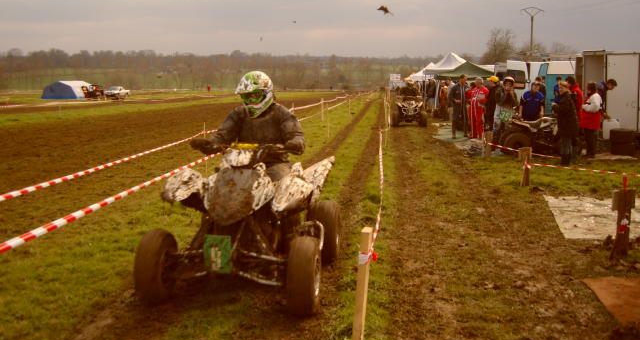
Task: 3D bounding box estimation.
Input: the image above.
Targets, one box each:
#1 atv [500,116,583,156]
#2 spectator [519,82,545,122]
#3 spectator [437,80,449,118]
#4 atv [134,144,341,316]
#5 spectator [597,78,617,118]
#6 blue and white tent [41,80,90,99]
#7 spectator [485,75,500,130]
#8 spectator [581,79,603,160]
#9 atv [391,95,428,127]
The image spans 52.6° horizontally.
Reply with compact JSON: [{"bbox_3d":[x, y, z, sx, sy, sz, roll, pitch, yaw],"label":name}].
[{"bbox_3d":[4.920,-0.899,14.402,1.750,1.080,1.130,-1,7,-7],"label":"atv"},{"bbox_3d":[5.010,-1.287,15.310,0.600,1.640,0.450,1,7,8],"label":"spectator"},{"bbox_3d":[5.395,-3.105,28.500,0.530,1.680,0.400,5,9,32],"label":"spectator"},{"bbox_3d":[-0.525,0.308,4.939,1.200,1.100,1.760,1,7,8],"label":"atv"},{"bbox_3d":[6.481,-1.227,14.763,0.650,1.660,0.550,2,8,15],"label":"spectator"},{"bbox_3d":[-28.793,-9.109,73.500,4.200,2.100,4.100,3,8,20],"label":"blue and white tent"},{"bbox_3d":[5.411,-2.080,20.300,0.420,1.720,0.530,-8,11,-44],"label":"spectator"},{"bbox_3d":[5.664,-1.043,13.500,0.420,1.620,0.520,2,8,17],"label":"spectator"},{"bbox_3d":[3.070,-2.041,22.200,1.200,1.100,1.800,1,8,7],"label":"atv"}]

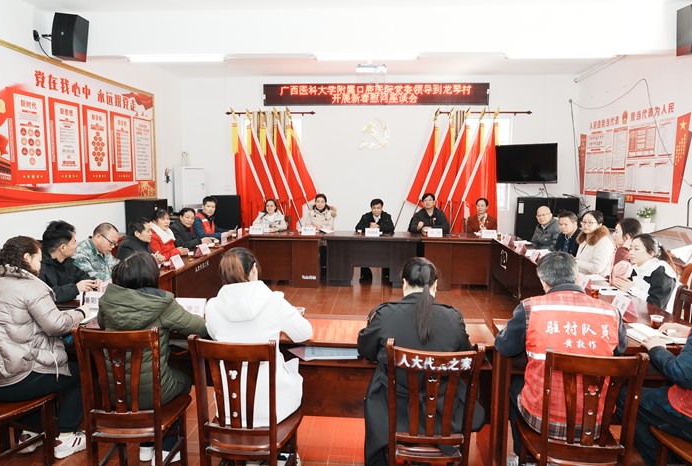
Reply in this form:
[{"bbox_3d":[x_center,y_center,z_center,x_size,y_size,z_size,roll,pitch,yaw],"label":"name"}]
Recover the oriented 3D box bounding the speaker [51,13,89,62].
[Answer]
[{"bbox_3d":[-2.793,-1.984,5.320,0.260,0.420,0.230,6,6,1],"label":"speaker"}]

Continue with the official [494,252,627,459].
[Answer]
[{"bbox_3d":[1.054,0.718,2.702,0.600,1.280,0.770,1,7,9],"label":"official"}]

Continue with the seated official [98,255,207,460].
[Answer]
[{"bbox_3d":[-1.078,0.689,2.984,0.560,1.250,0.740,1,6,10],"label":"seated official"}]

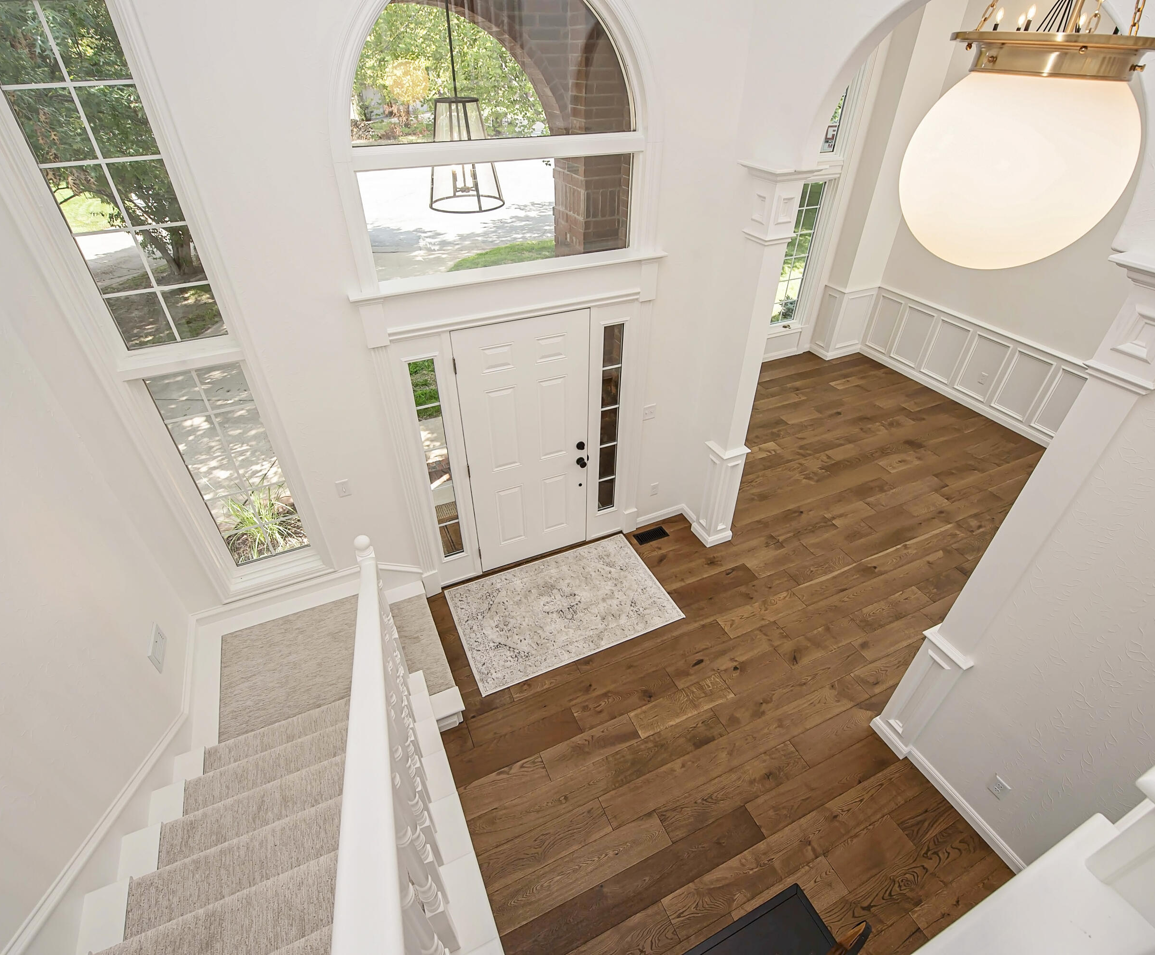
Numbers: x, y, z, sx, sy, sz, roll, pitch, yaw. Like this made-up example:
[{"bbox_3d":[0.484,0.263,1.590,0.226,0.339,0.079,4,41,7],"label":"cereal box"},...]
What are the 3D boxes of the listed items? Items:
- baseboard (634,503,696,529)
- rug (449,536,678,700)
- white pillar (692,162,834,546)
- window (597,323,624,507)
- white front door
[{"bbox_3d":[0.804,0.403,4.957,0.500,0.120,0.240,-15,39,-19],"label":"baseboard"},{"bbox_3d":[-0.114,0.967,4.287,1.574,0.012,1.008,-15,39,-19],"label":"rug"},{"bbox_3d":[1.182,-0.646,4.062,0.360,2.870,0.340,-15,39,-19],"label":"white pillar"},{"bbox_3d":[0.244,-0.388,4.235,0.155,1.630,0.040,-15,39,-19],"label":"window"},{"bbox_3d":[-0.343,-0.169,4.075,0.922,2.035,0.050,-15,39,-19],"label":"white front door"}]

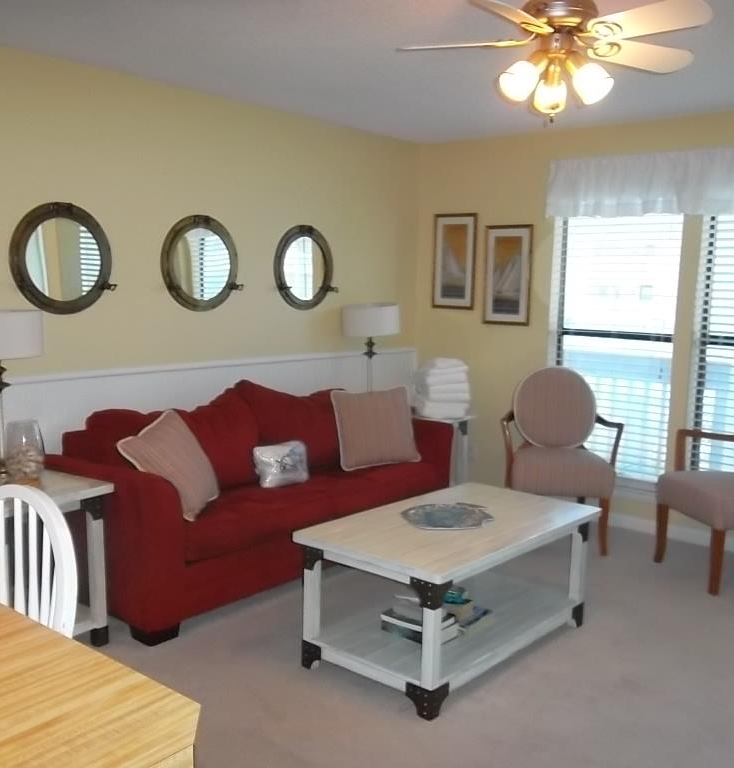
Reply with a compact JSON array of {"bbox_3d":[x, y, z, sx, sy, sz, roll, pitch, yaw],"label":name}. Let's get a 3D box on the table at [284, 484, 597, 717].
[{"bbox_3d":[0.346,0.783,3.128,0.649,0.513,1.135,8,10,41],"label":"table"}]

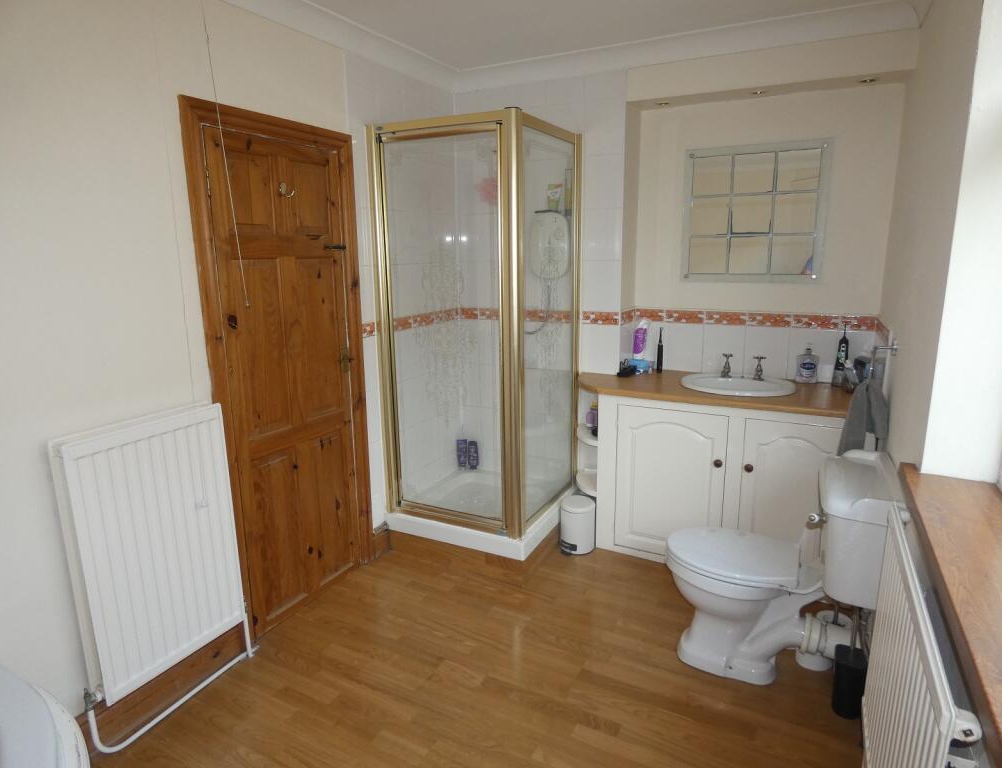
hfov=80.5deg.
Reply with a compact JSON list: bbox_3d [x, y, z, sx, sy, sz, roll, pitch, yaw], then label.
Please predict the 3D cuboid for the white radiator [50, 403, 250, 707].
[{"bbox_3d":[-1.078,0.512,1.885,0.064,0.817,0.493,6,14,26],"label":"white radiator"}]

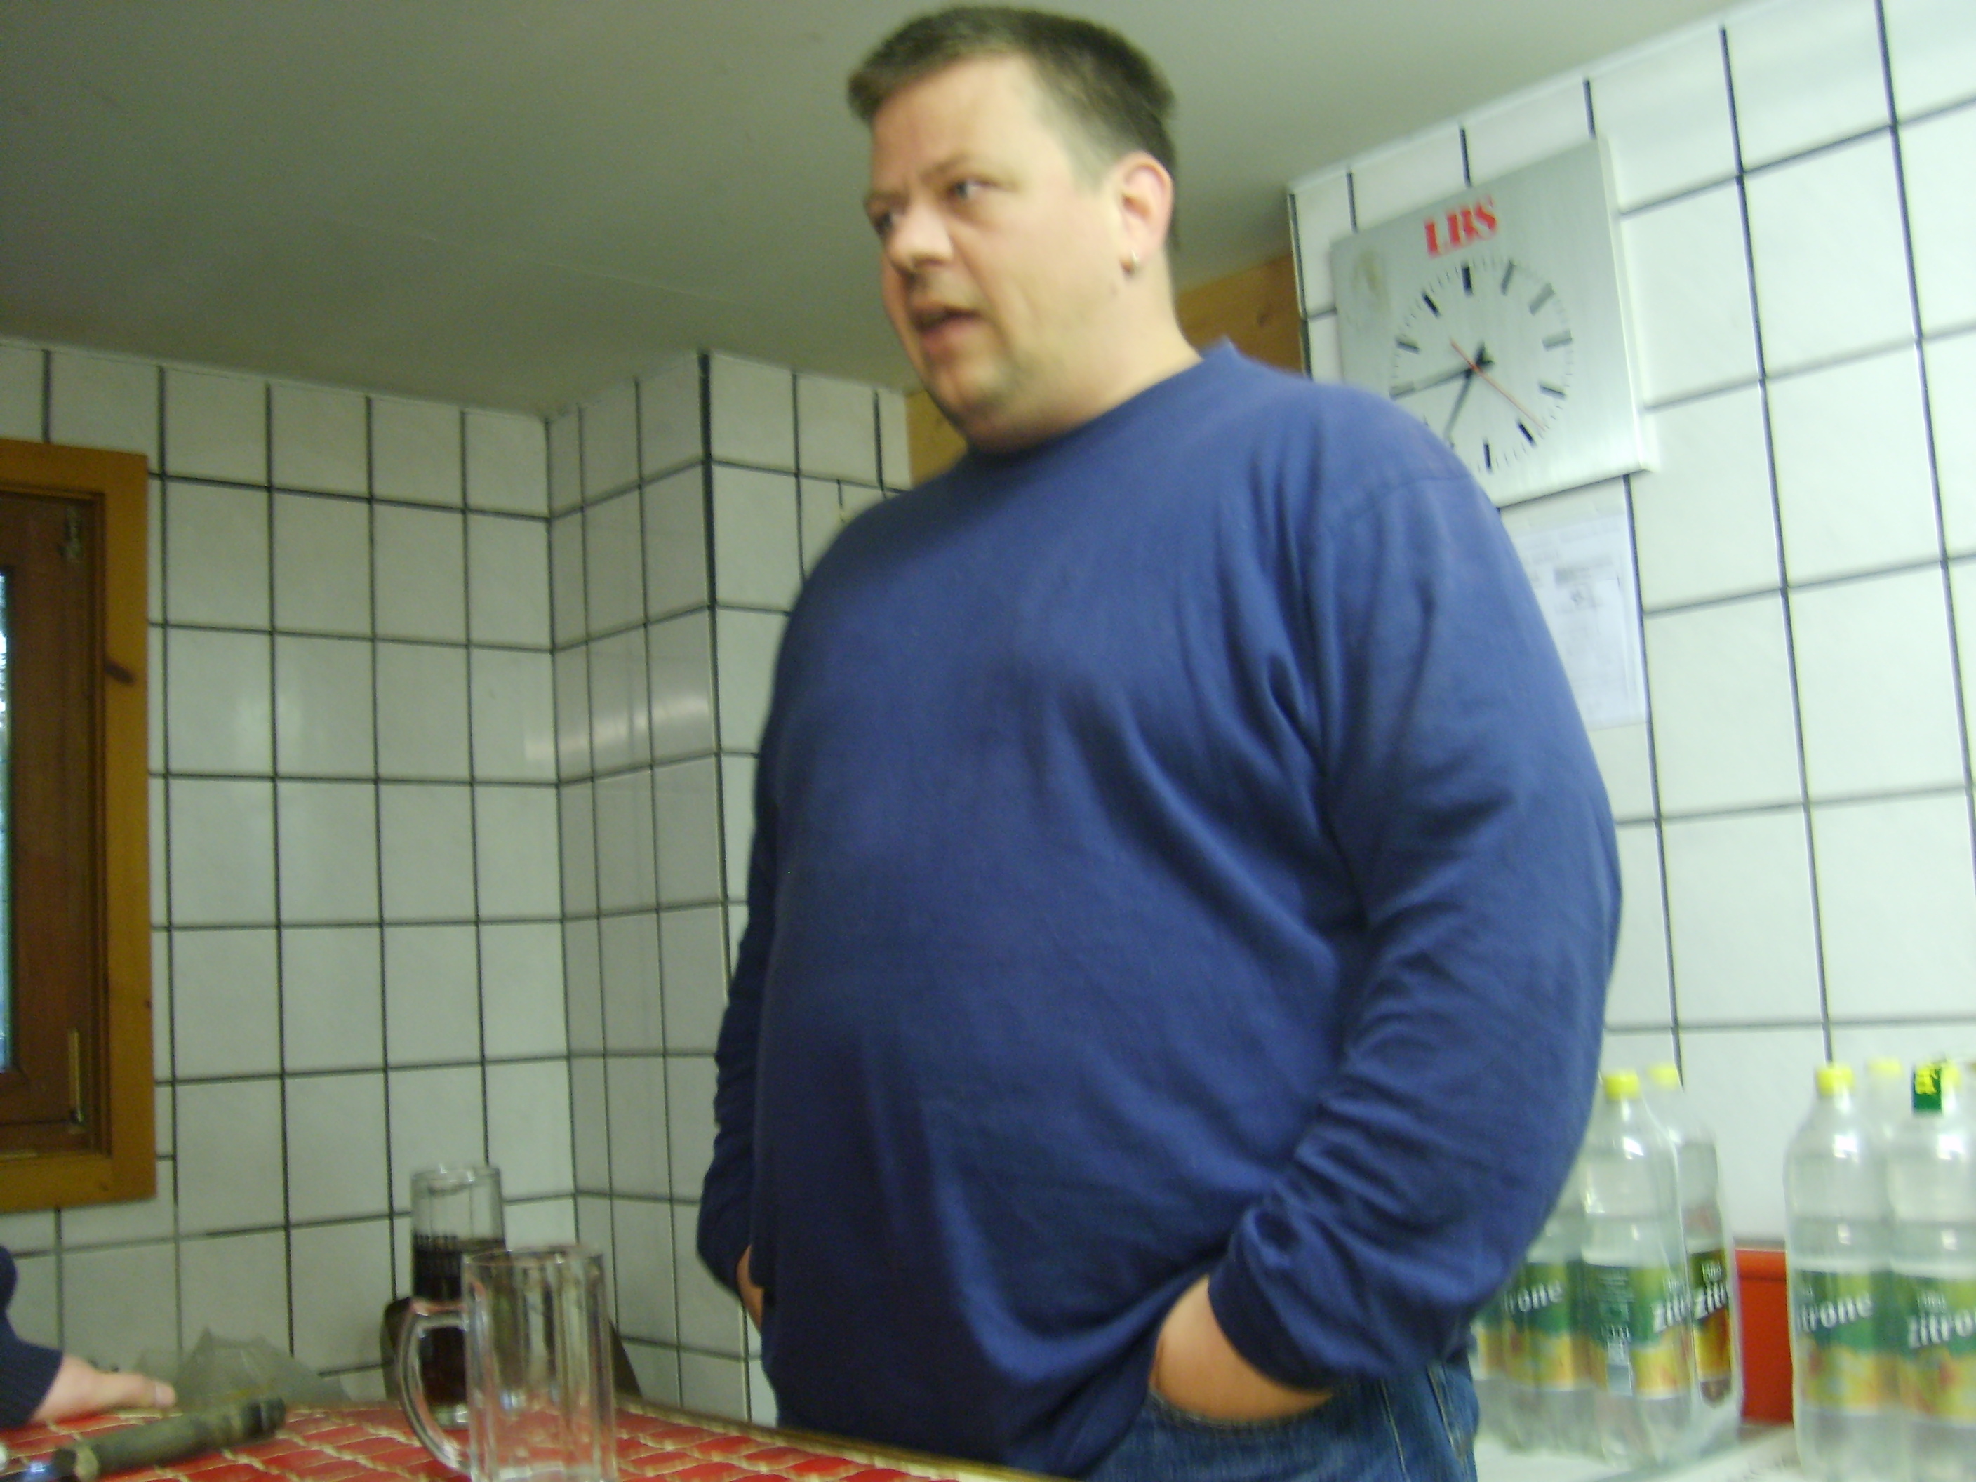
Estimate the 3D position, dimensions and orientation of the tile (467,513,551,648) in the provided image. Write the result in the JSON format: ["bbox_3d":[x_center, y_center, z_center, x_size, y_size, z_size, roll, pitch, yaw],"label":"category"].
[{"bbox_3d":[-0.724,-0.238,3.017,0.139,0.200,0.010,2,-8,-42],"label":"tile"}]

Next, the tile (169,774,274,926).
[{"bbox_3d":[-1.025,0.152,2.682,0.150,0.200,0.010,2,-8,-42],"label":"tile"}]

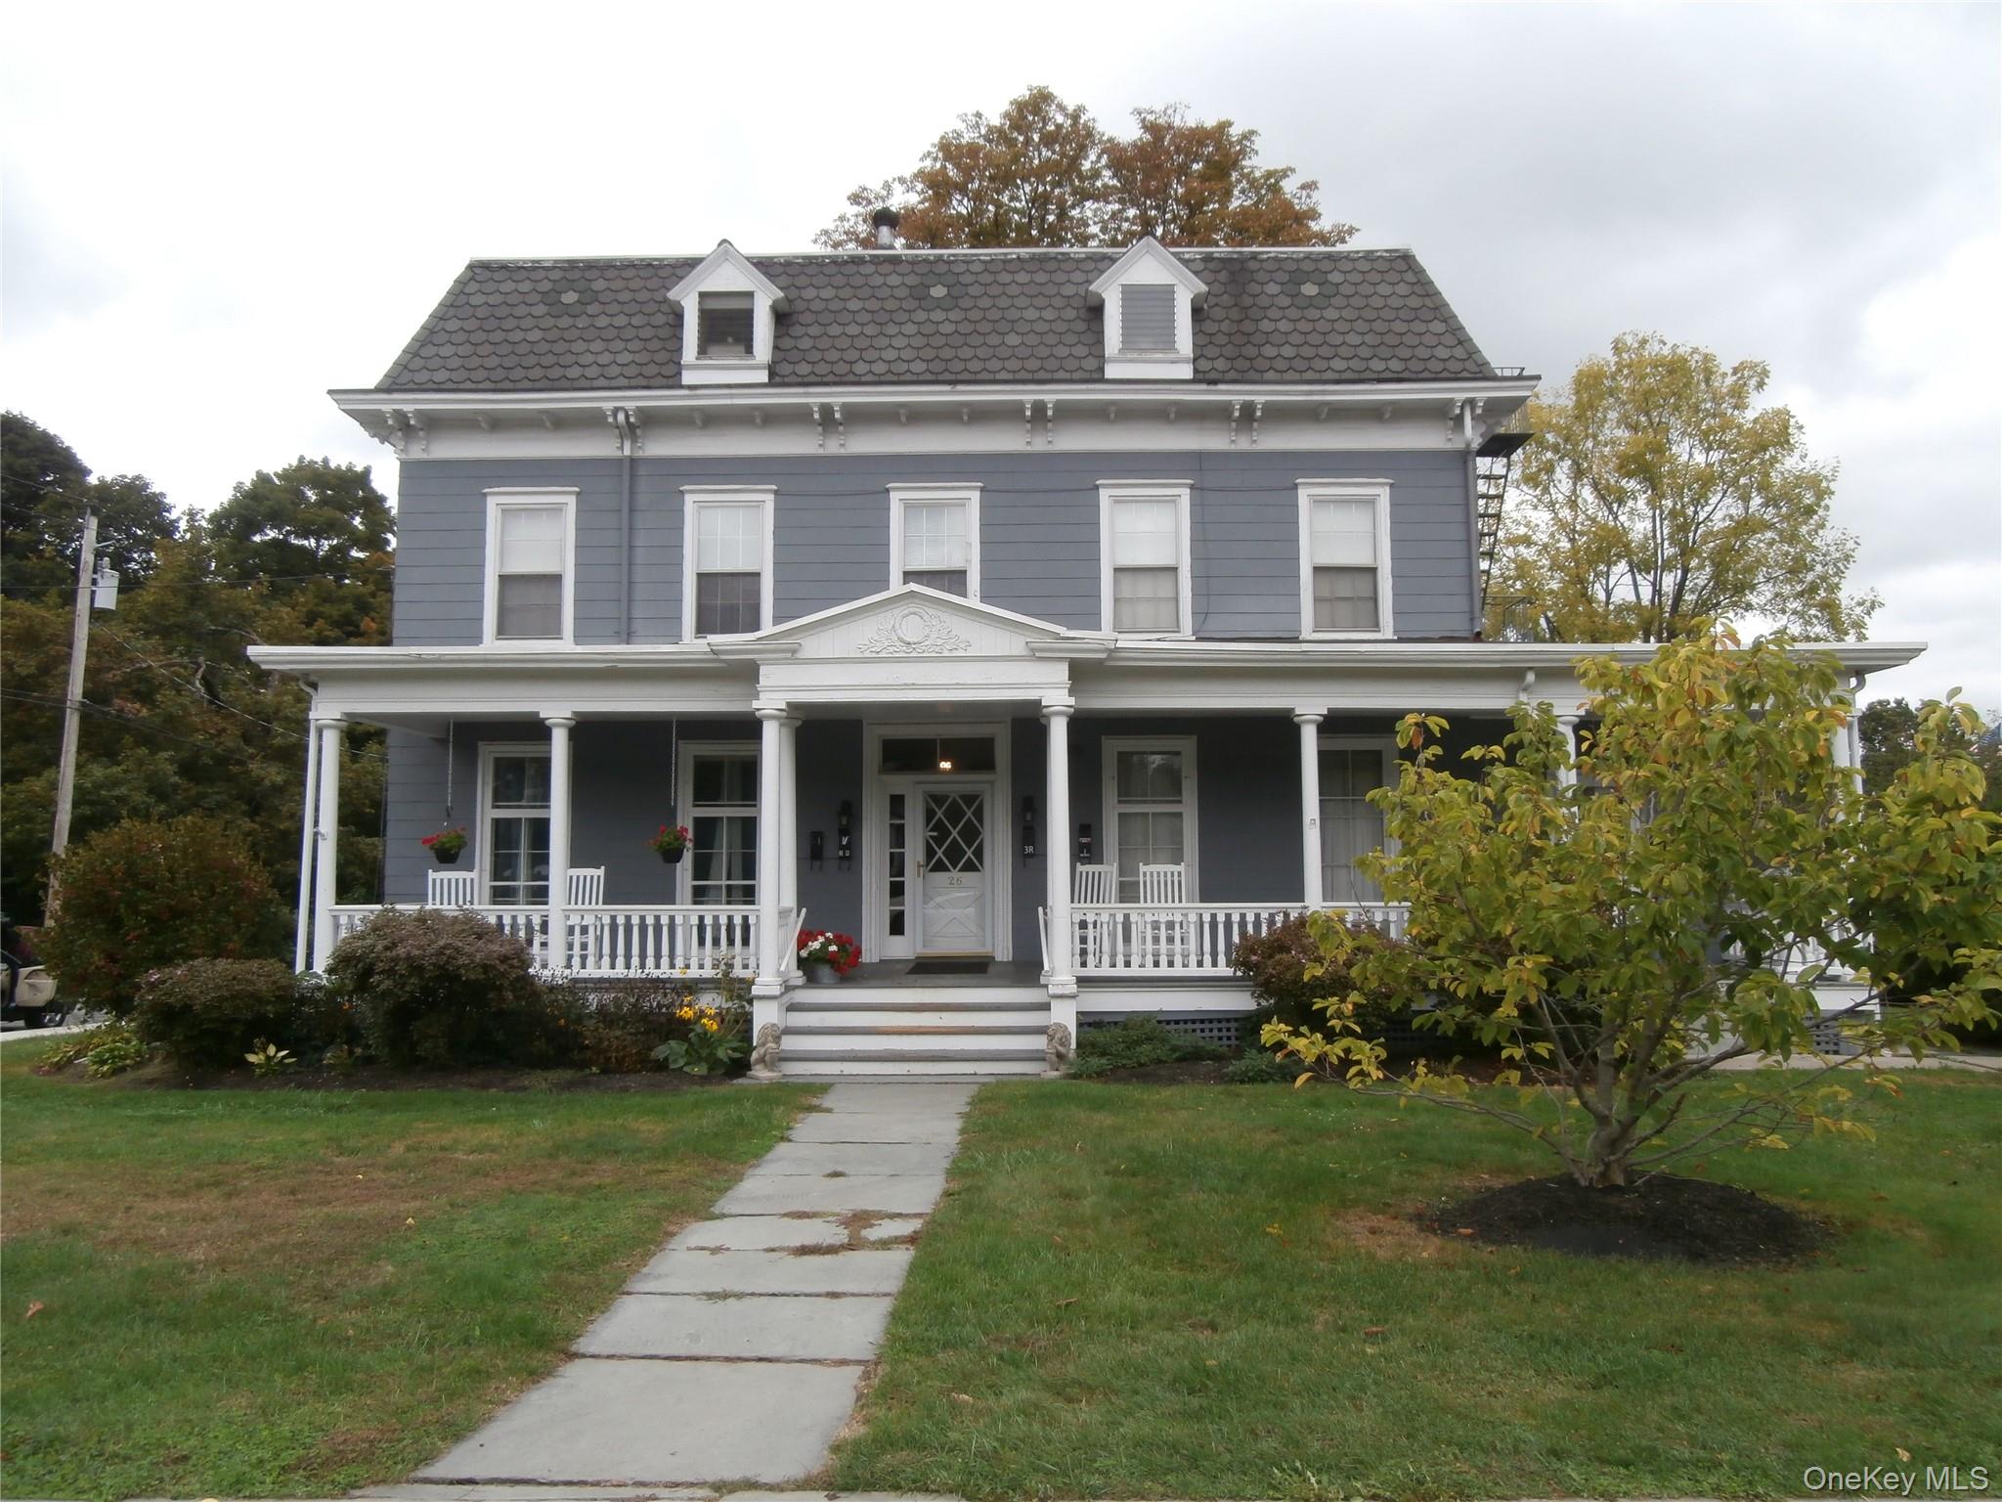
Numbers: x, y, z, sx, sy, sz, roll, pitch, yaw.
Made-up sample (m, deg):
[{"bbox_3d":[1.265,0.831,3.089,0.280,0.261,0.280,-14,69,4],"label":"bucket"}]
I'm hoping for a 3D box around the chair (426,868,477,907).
[{"bbox_3d":[-5.824,1.801,14.692,0.580,1.090,0.820,0,-5,-4],"label":"chair"}]

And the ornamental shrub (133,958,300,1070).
[{"bbox_3d":[-7.399,2.501,13.078,1.595,1.087,1.334,0,-5,1],"label":"ornamental shrub"}]

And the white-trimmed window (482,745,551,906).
[{"bbox_3d":[-5.724,1.128,16.655,1.148,2.469,0.158,0,-5,1],"label":"white-trimmed window"}]

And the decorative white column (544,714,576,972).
[{"bbox_3d":[-4.563,0.984,14.312,0.336,2.762,0.336,0,-5,1],"label":"decorative white column"}]

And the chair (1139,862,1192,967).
[{"bbox_3d":[1.722,1.747,14.616,0.580,1.120,0.820,0,-5,-7],"label":"chair"}]

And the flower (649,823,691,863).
[{"bbox_3d":[-3.421,0.955,14.371,0.464,0.404,0.415,0,-5,1],"label":"flower"}]

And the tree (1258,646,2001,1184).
[{"bbox_3d":[3.624,0.884,7.853,4.242,3.118,3.800,0,-5,1],"label":"tree"}]

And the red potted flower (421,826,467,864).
[{"bbox_3d":[-5.902,1.003,14.715,0.471,0.397,0.420,0,-5,1],"label":"red potted flower"}]

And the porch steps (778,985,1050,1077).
[{"bbox_3d":[-0.766,2.500,12.512,2.442,0.734,0.880,0,-5,1],"label":"porch steps"}]

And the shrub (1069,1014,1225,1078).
[{"bbox_3d":[1.351,2.647,12.825,1.445,0.540,1.300,0,-5,1],"label":"shrub"}]

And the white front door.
[{"bbox_3d":[-0.572,1.432,16.760,0.910,2.060,0.080,0,-5,1],"label":"white front door"}]

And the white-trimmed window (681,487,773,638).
[{"bbox_3d":[-3.318,-2.262,16.900,1.175,1.922,0.158,0,-5,1],"label":"white-trimmed window"}]

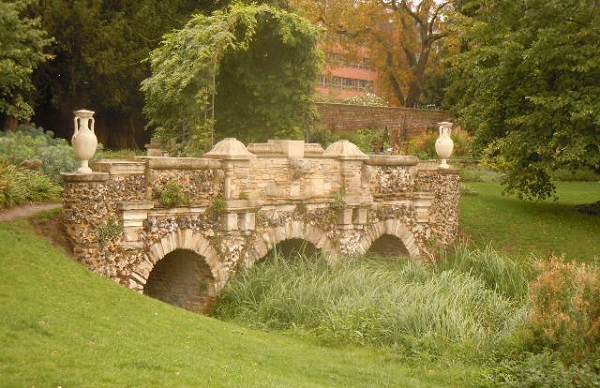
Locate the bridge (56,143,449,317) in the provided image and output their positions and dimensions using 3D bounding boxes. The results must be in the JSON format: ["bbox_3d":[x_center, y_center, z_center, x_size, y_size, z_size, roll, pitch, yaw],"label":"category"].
[{"bbox_3d":[-0.993,0.545,27.461,2.900,3.290,11.780,1,2,39],"label":"bridge"}]

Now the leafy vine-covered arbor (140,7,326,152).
[{"bbox_3d":[-1.470,-2.080,29.000,2.600,3.600,3.000,2,2,44],"label":"leafy vine-covered arbor"}]

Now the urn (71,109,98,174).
[{"bbox_3d":[-3.625,-0.880,22.451,0.430,1.080,0.440,0,2,0],"label":"urn"}]

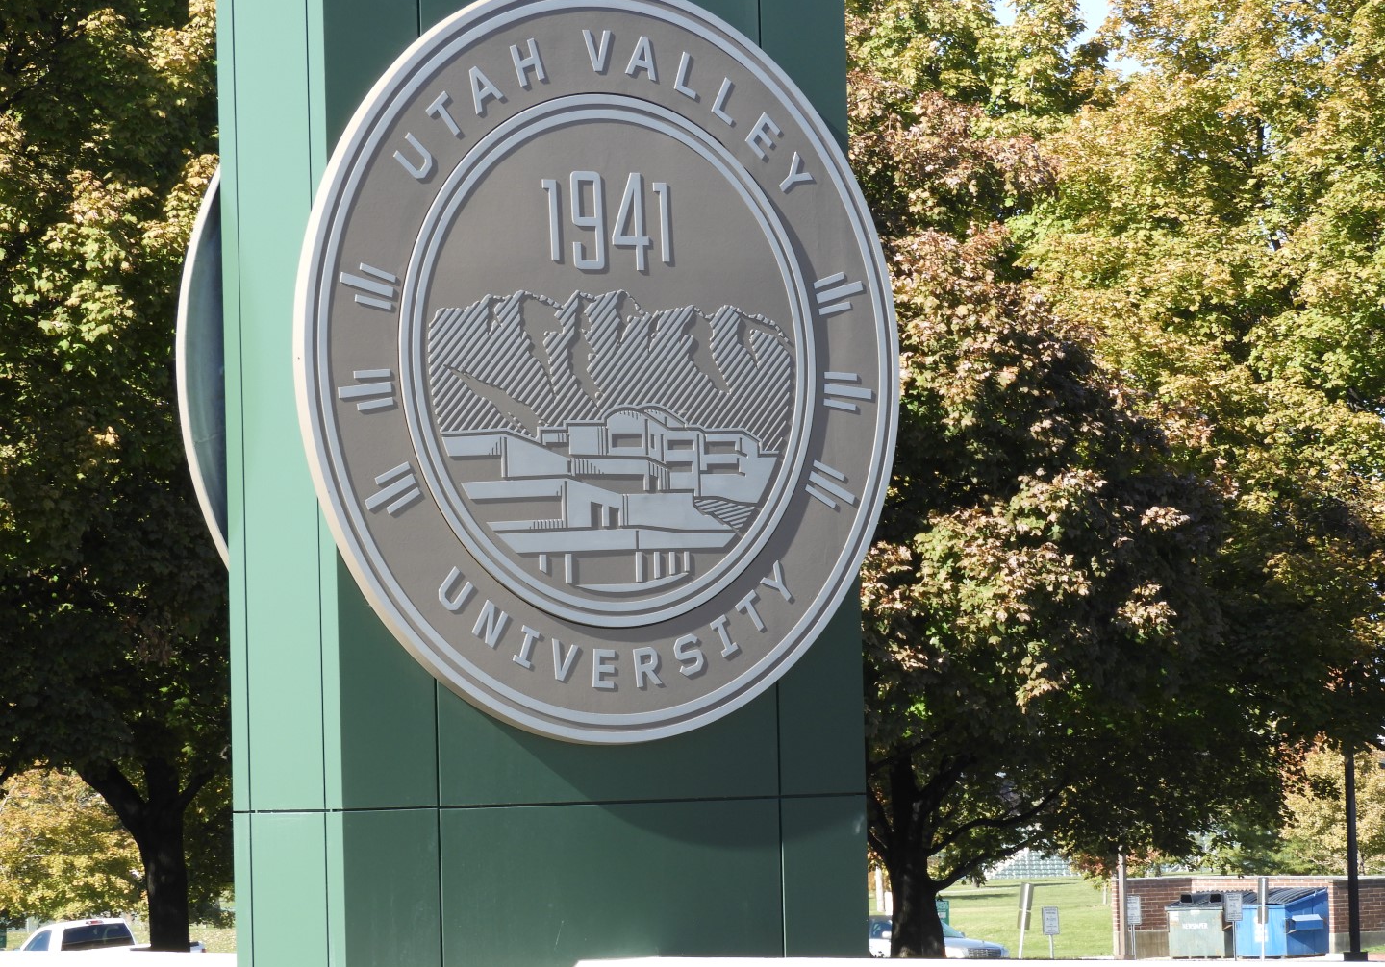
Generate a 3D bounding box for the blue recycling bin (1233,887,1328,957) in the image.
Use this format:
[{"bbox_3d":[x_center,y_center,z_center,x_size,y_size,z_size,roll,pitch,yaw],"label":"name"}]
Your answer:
[{"bbox_3d":[14.206,10.613,164.000,1.600,1.670,1.850,1,-3,-44],"label":"blue recycling bin"}]

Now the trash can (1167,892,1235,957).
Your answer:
[{"bbox_3d":[12.765,10.821,167.000,1.850,1.640,1.550,-3,-3,34],"label":"trash can"}]

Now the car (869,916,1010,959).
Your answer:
[{"bbox_3d":[4.493,9.766,143.000,1.890,1.450,5.200,0,-3,-36],"label":"car"}]

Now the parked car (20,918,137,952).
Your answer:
[{"bbox_3d":[-11.571,9.302,130.000,2.000,1.880,5.700,0,-3,-36],"label":"parked car"}]

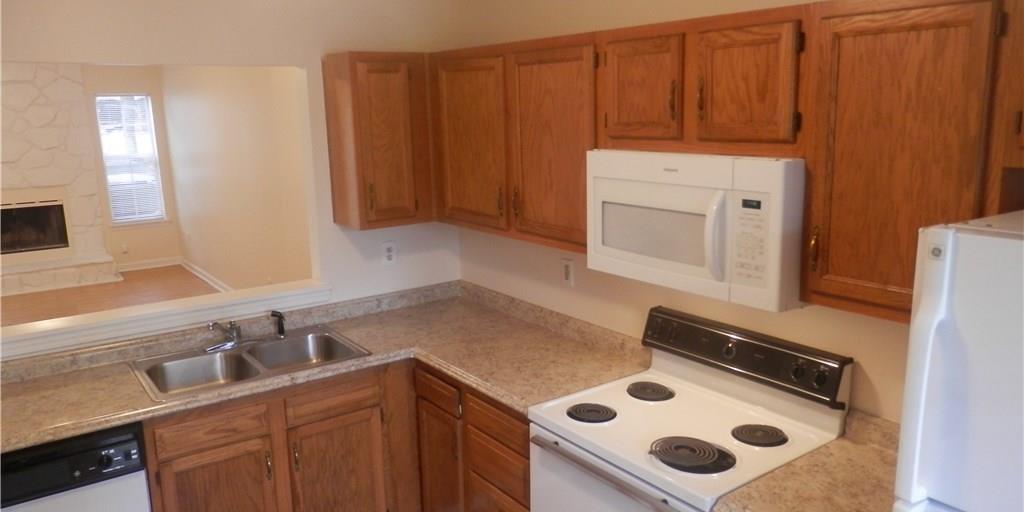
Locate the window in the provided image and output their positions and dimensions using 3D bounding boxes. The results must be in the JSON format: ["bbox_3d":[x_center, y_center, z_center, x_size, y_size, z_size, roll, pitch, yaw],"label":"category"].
[{"bbox_3d":[-4.580,-1.166,8.902,0.600,1.520,0.040,-9,14,-35],"label":"window"}]

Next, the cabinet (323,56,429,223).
[{"bbox_3d":[-0.596,-0.525,3.363,0.380,0.750,0.322,-9,14,-35],"label":"cabinet"}]

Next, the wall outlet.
[{"bbox_3d":[0.236,0.072,3.193,0.009,0.113,0.075,-9,14,-35],"label":"wall outlet"}]

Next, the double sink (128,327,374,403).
[{"bbox_3d":[-1.049,0.503,3.001,0.825,0.187,0.530,-9,14,-35],"label":"double sink"}]

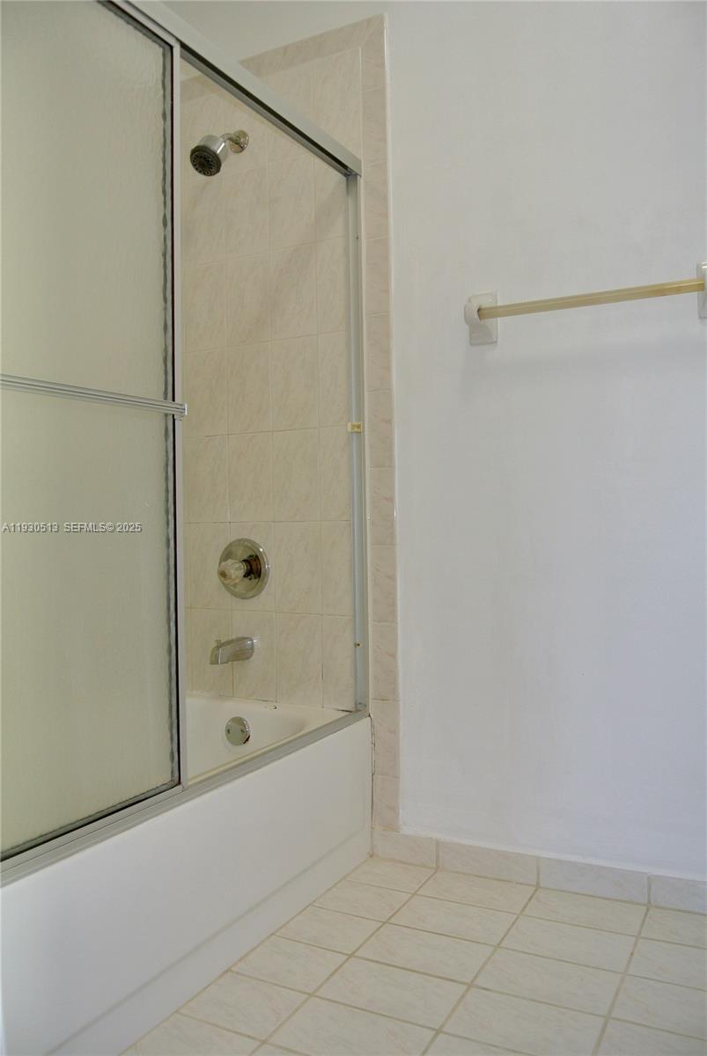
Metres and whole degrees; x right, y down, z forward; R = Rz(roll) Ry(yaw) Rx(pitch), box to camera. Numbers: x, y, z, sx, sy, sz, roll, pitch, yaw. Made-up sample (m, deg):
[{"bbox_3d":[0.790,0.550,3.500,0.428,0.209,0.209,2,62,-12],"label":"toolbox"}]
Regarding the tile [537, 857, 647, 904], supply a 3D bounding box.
[{"bbox_3d":[0.556,0.818,1.845,0.247,0.073,0.010,-2,-2,28],"label":"tile"}]

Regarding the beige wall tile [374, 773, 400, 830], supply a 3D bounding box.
[{"bbox_3d":[0.089,0.724,2.092,0.077,0.141,0.010,-2,-2,28],"label":"beige wall tile"}]

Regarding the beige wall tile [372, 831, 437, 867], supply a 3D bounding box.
[{"bbox_3d":[0.132,0.833,2.068,0.186,0.074,0.010,-2,-2,28],"label":"beige wall tile"}]

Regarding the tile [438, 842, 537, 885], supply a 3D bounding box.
[{"bbox_3d":[0.331,0.826,1.963,0.251,0.073,0.010,-2,-2,28],"label":"tile"}]

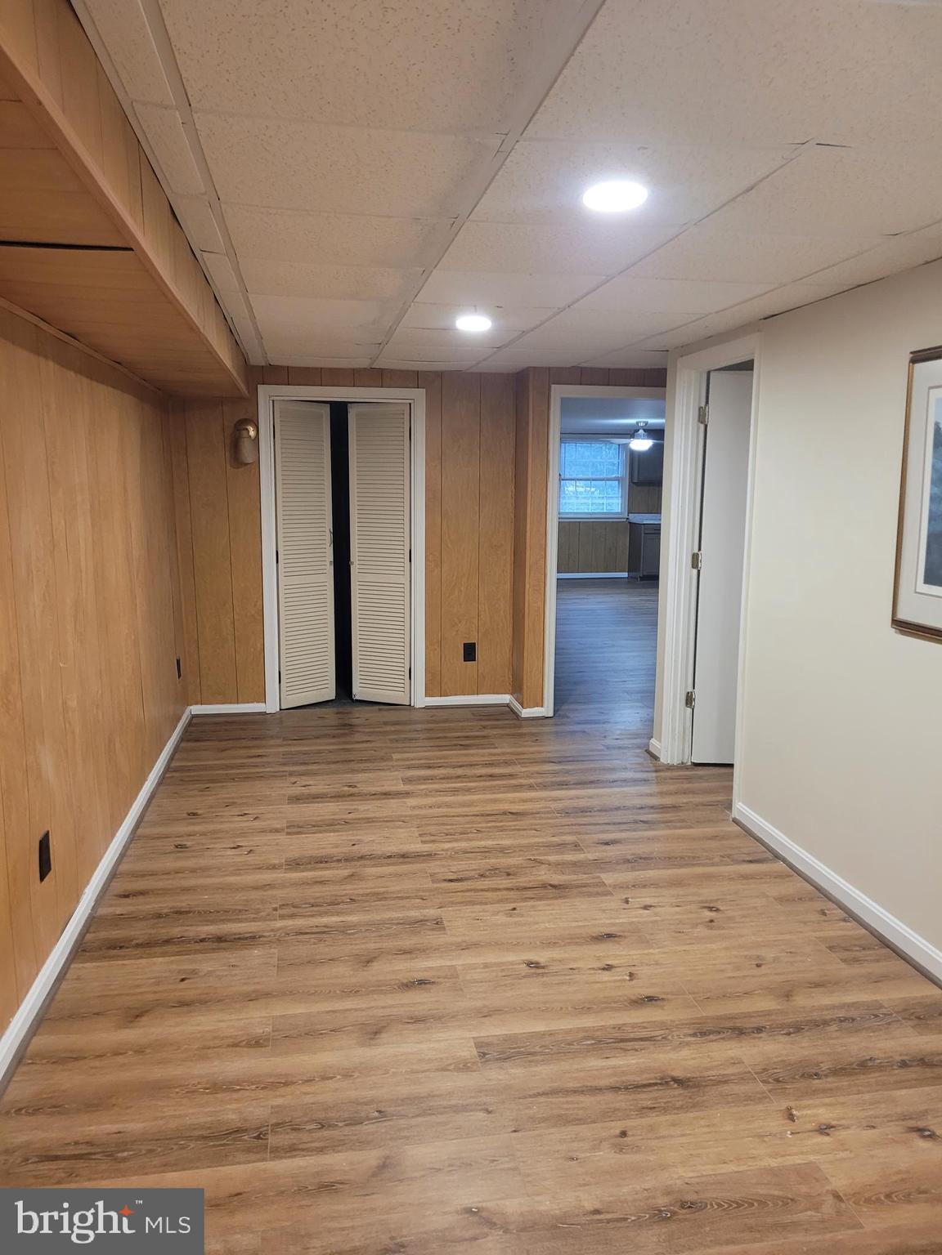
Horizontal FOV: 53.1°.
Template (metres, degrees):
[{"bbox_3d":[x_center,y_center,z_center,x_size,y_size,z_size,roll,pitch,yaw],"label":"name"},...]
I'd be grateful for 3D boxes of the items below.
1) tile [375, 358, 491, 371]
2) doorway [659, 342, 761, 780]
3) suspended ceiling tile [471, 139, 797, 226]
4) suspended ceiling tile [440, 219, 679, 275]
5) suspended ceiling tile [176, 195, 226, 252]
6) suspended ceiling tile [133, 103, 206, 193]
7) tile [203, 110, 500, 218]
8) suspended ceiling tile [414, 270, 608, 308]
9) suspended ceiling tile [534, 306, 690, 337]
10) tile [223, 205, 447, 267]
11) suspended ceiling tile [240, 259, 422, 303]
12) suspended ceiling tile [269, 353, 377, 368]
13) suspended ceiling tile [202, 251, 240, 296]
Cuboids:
[{"bbox_3d":[-0.284,-1.581,5.670,0.600,0.020,0.440,-1,9,-10],"label":"tile"},{"bbox_3d":[1.187,-0.251,4.612,0.130,2.140,0.890,-1,9,-10],"label":"doorway"},{"bbox_3d":[0.333,-1.017,2.163,0.600,0.020,0.600,-1,9,-10],"label":"suspended ceiling tile"},{"bbox_3d":[0.232,-1.113,2.762,0.600,0.020,0.600,-1,9,-10],"label":"suspended ceiling tile"},{"bbox_3d":[-0.728,-1.096,2.597,0.085,0.020,0.596,-1,9,-10],"label":"suspended ceiling tile"},{"bbox_3d":[-0.622,-0.994,1.977,0.100,0.020,0.600,-1,9,-10],"label":"suspended ceiling tile"},{"bbox_3d":[-0.272,-1.006,2.058,0.596,0.020,0.596,-1,9,-10],"label":"tile"},{"bbox_3d":[0.124,-1.212,3.360,0.596,0.020,0.596,-1,9,-10],"label":"suspended ceiling tile"},{"bbox_3d":[0.624,-1.321,4.063,0.596,0.020,0.596,-1,9,-10],"label":"suspended ceiling tile"},{"bbox_3d":[-0.377,-1.103,2.658,0.596,0.020,0.596,-1,9,-10],"label":"tile"},{"bbox_3d":[-0.475,-1.194,3.240,0.600,0.020,0.600,-1,9,-10],"label":"suspended ceiling tile"},{"bbox_3d":[-0.890,-1.568,5.564,0.600,0.020,0.440,-1,9,-10],"label":"suspended ceiling tile"},{"bbox_3d":[-0.839,-1.193,3.195,0.090,0.020,0.596,-1,9,-10],"label":"suspended ceiling tile"}]

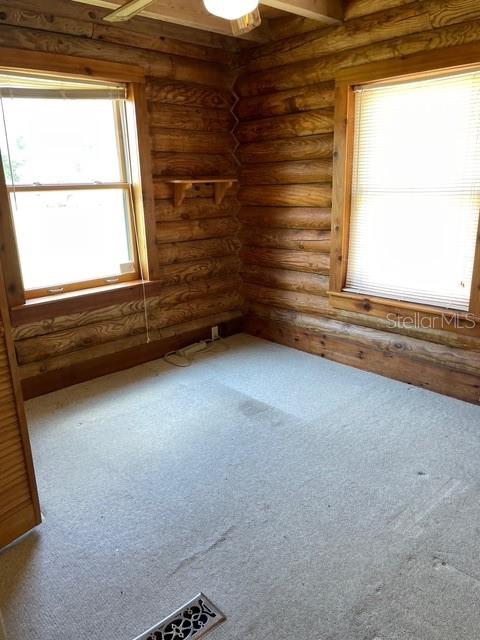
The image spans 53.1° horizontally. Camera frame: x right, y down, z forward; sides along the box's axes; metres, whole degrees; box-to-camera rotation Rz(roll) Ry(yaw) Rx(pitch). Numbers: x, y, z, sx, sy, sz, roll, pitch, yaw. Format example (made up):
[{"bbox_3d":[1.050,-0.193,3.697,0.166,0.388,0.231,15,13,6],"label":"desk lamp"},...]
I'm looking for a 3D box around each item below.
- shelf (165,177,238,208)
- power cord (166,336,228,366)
[{"bbox_3d":[-0.291,-1.006,3.815,0.600,0.188,0.186,-16,22,-41],"label":"shelf"},{"bbox_3d":[-0.320,0.261,4.046,0.608,0.050,0.315,-16,22,-41],"label":"power cord"}]

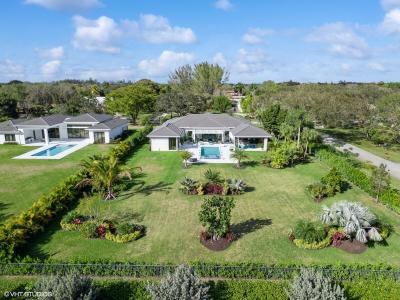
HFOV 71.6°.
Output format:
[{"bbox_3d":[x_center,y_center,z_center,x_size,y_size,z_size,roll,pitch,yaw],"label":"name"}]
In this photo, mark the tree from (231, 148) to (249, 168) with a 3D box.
[{"bbox_3d":[7.519,1.614,52.210,3.200,3.510,3.040,0,13,0],"label":"tree"}]

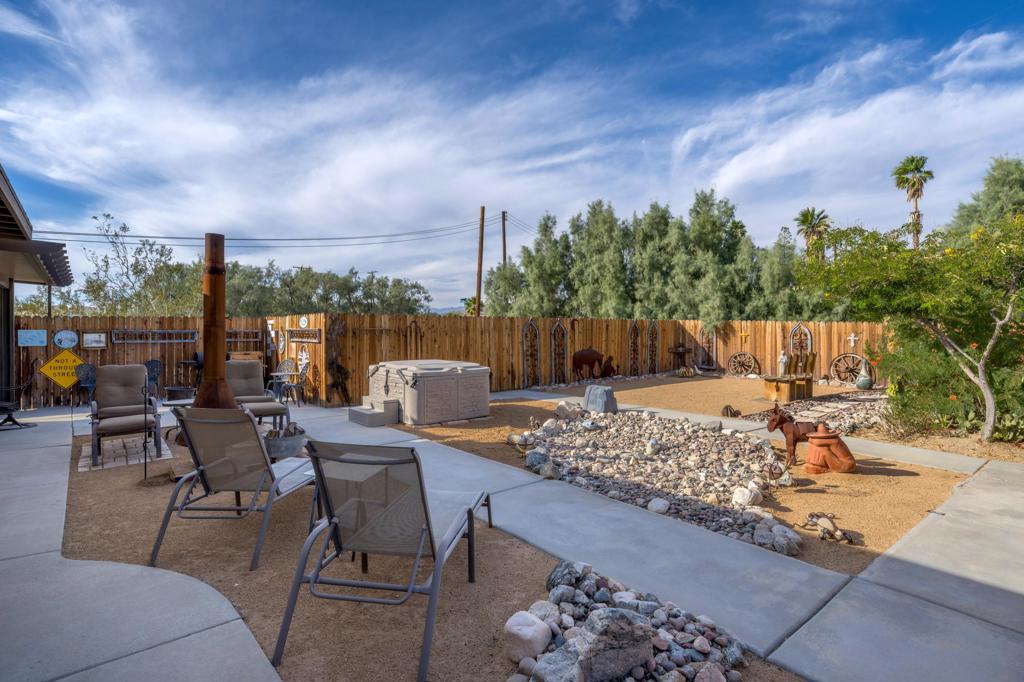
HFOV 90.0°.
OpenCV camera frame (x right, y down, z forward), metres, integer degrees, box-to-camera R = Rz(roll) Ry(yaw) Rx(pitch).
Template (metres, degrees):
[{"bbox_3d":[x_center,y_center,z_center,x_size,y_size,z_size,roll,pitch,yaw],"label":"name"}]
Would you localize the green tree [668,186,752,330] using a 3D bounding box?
[{"bbox_3d":[7.563,-2.308,19.453,3.100,6.800,3.000,0,1,0],"label":"green tree"}]

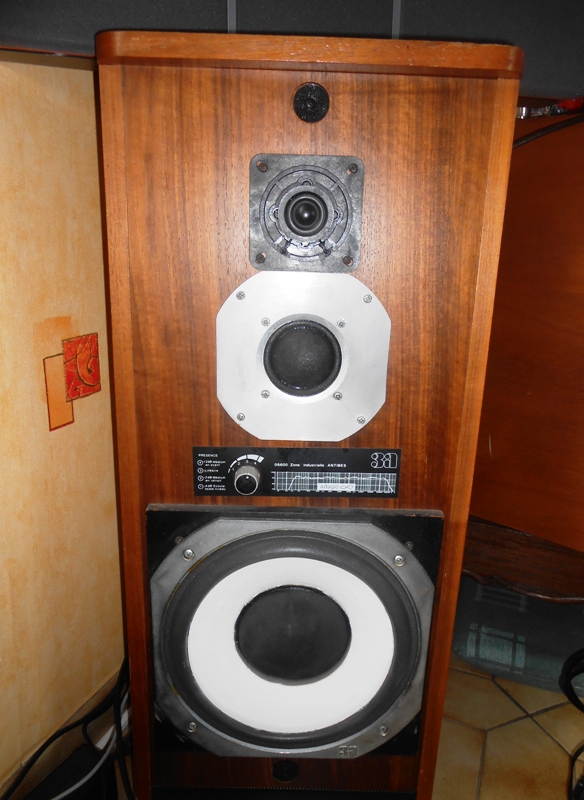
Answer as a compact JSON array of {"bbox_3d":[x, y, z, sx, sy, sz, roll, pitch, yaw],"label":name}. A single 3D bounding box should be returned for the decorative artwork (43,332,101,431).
[{"bbox_3d":[-0.260,-0.023,0.723,0.010,0.102,0.091,8,17,21],"label":"decorative artwork"}]

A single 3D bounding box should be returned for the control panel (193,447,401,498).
[{"bbox_3d":[0.005,0.075,0.586,0.204,0.051,0.020,2,16,-1],"label":"control panel"}]

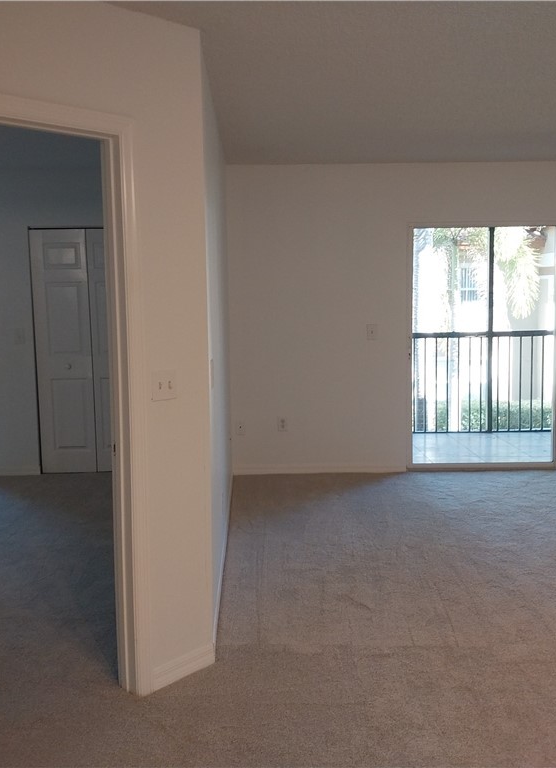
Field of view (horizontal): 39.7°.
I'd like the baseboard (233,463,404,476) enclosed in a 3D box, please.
[{"bbox_3d":[0.354,0.708,6.476,1.460,0.083,0.014,-1,6,0],"label":"baseboard"}]

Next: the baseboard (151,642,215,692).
[{"bbox_3d":[-0.368,1.098,2.993,0.014,0.083,0.318,5,9,44],"label":"baseboard"}]

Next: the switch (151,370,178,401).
[{"bbox_3d":[-0.418,0.006,2.831,0.015,0.115,0.115,5,9,44],"label":"switch"}]

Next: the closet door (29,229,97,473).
[{"bbox_3d":[-1.799,-0.255,6.494,0.459,2.035,0.035,-1,6,0],"label":"closet door"}]

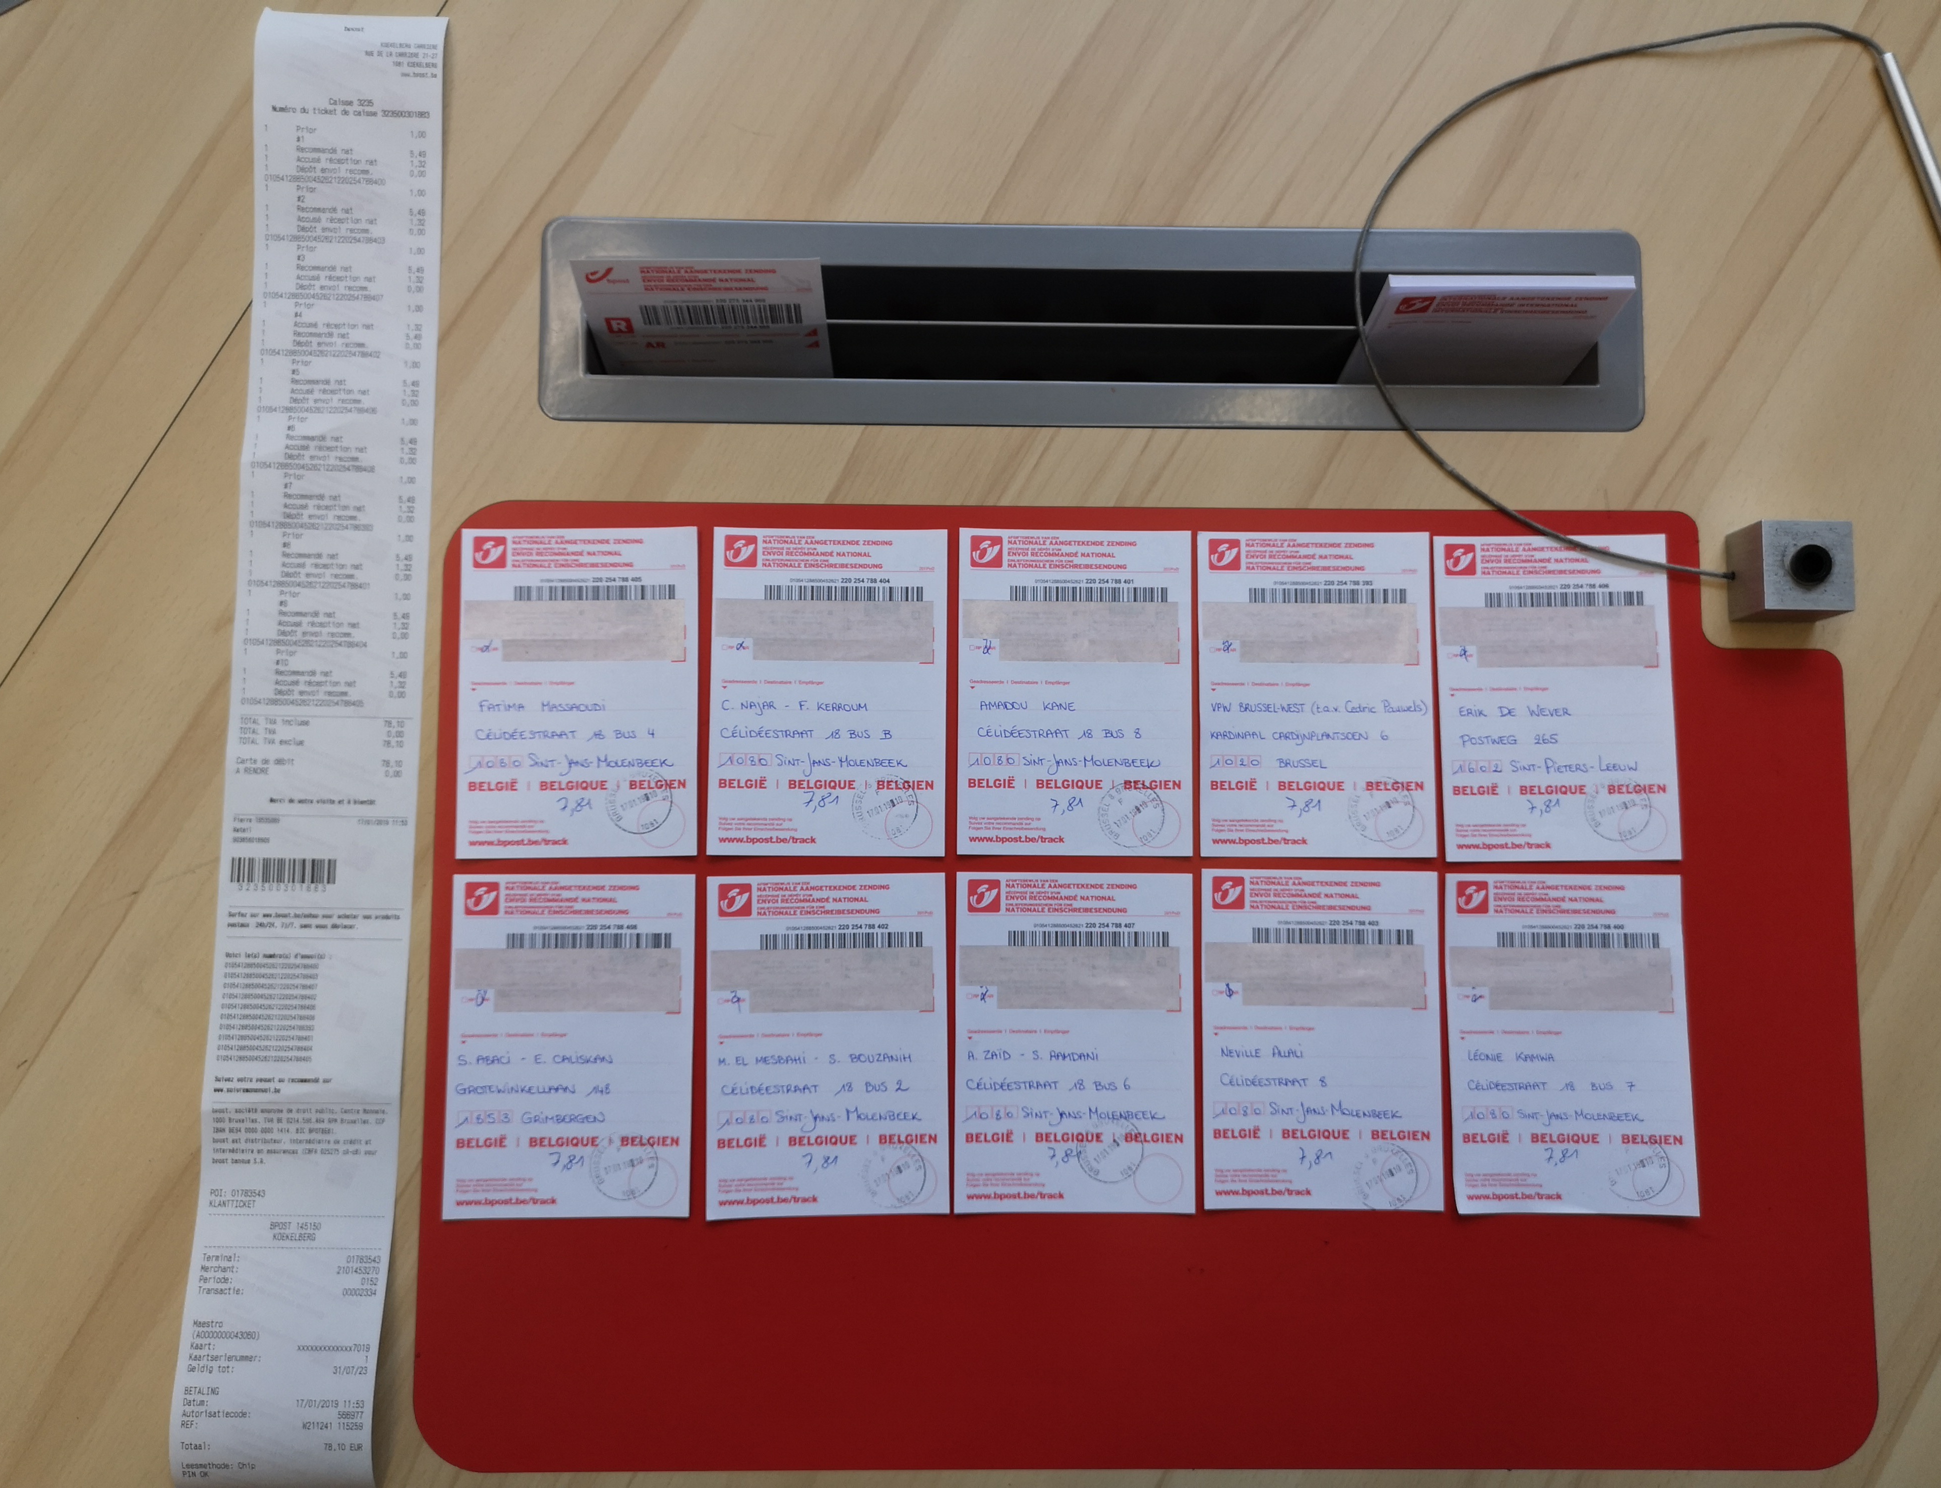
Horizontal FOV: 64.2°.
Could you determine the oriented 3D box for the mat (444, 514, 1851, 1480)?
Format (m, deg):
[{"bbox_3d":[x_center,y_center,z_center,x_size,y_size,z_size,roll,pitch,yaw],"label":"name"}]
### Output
[{"bbox_3d":[0.079,0.102,0.683,0.629,0.003,0.419,0,85,-1],"label":"mat"}]

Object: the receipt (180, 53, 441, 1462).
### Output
[{"bbox_3d":[-0.286,-0.001,0.678,0.087,0.020,0.670,1,85,-1],"label":"receipt"}]

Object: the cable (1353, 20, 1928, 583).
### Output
[{"bbox_3d":[0.309,-0.205,0.709,0.262,0.019,0.262,0,85,-1],"label":"cable"}]

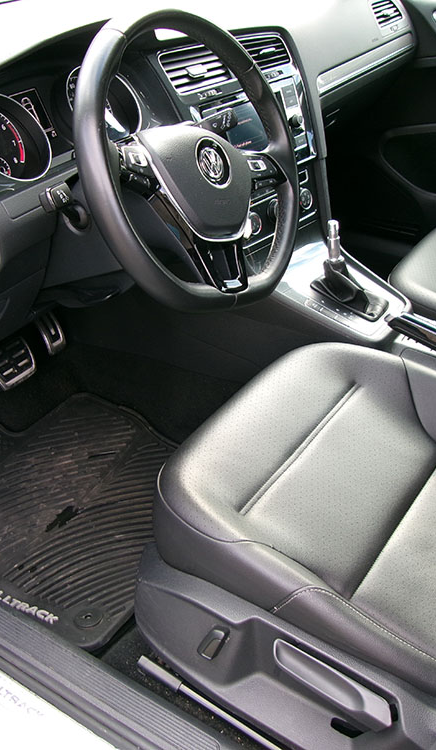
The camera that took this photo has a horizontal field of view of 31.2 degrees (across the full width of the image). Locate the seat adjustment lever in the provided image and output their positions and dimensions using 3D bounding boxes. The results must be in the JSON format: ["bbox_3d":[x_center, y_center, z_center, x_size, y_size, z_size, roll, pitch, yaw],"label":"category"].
[{"bbox_3d":[0.122,0.331,0.844,0.142,0.036,0.032,27,43,24],"label":"seat adjustment lever"}]

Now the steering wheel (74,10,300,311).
[{"bbox_3d":[-0.028,-0.251,0.944,0.090,0.360,0.370,-6,6,43],"label":"steering wheel"}]

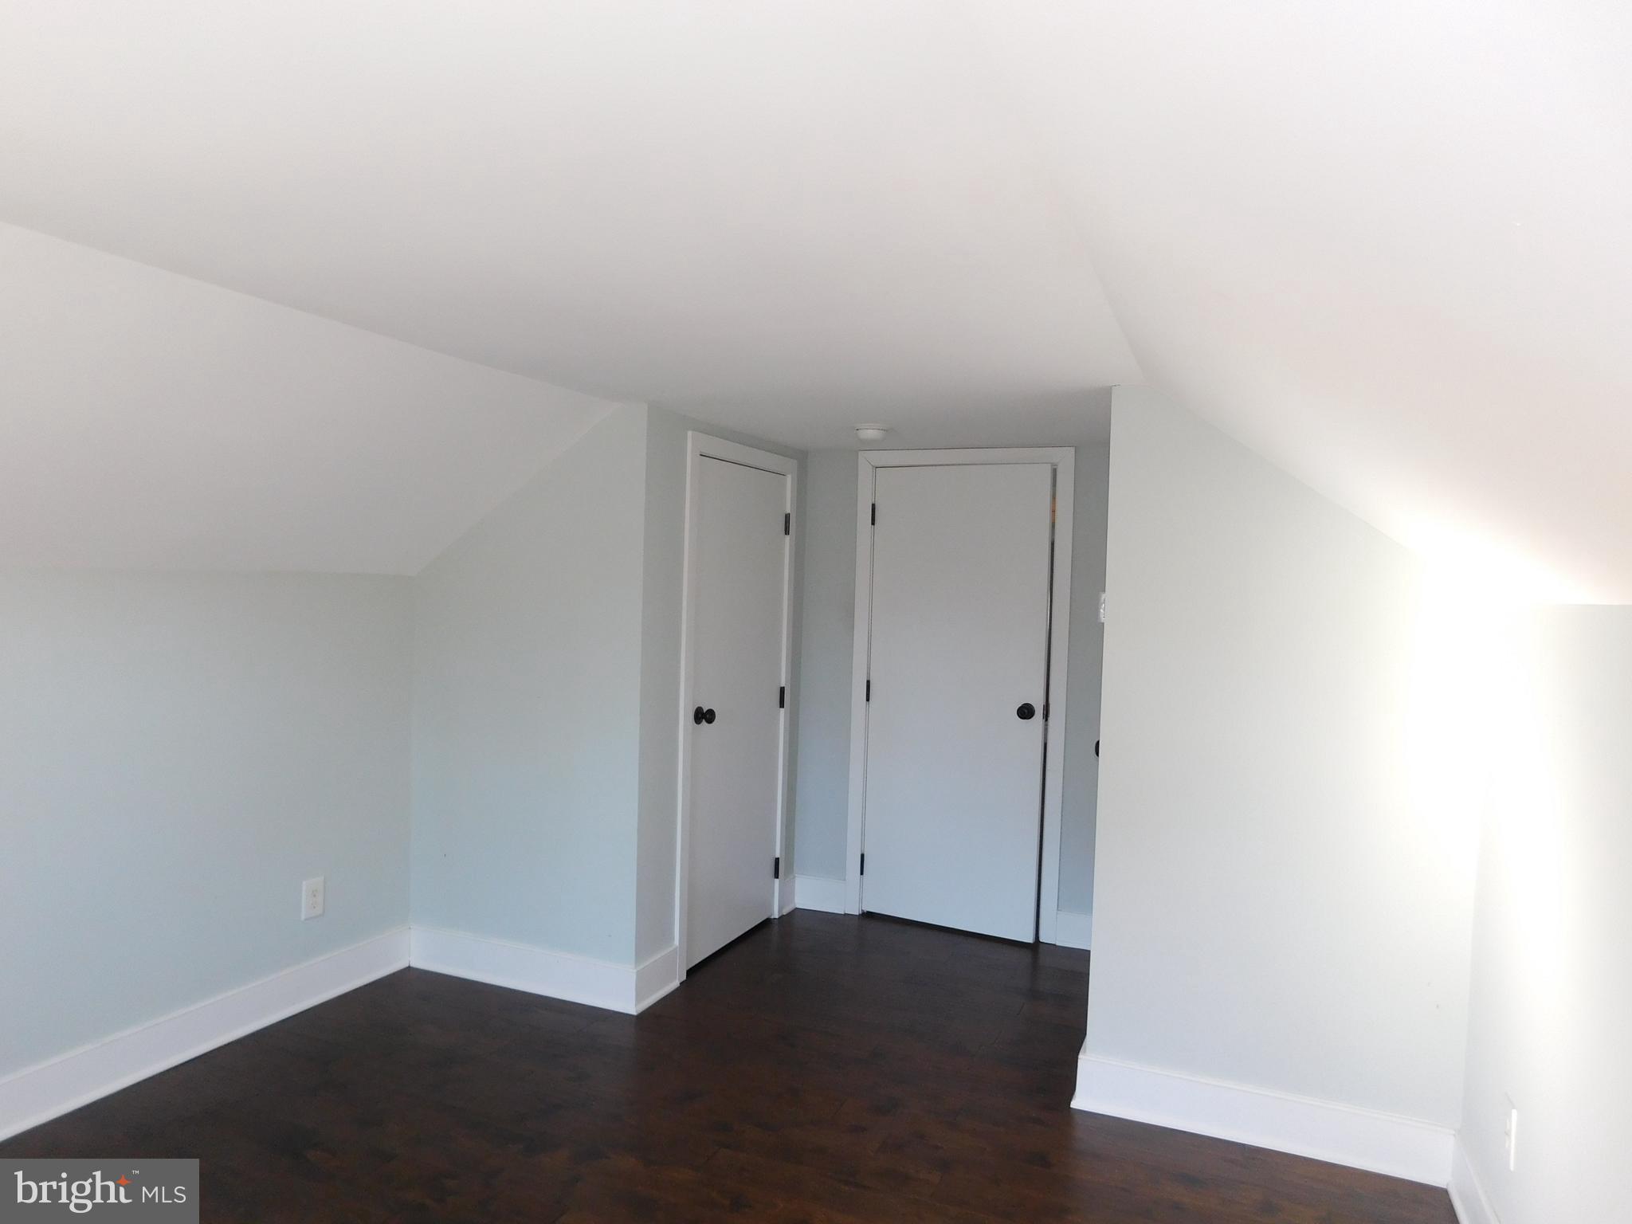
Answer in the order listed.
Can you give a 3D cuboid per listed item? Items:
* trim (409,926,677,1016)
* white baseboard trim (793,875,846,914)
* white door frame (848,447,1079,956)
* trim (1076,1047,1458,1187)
[{"bbox_3d":[-0.964,1.218,3.842,0.958,0.144,0.292,2,2,23],"label":"trim"},{"bbox_3d":[0.024,1.216,4.677,0.221,0.143,0.025,2,2,23],"label":"white baseboard trim"},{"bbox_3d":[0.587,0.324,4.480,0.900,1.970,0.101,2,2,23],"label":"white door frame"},{"bbox_3d":[1.124,1.309,2.818,0.905,0.142,0.025,2,2,23],"label":"trim"}]

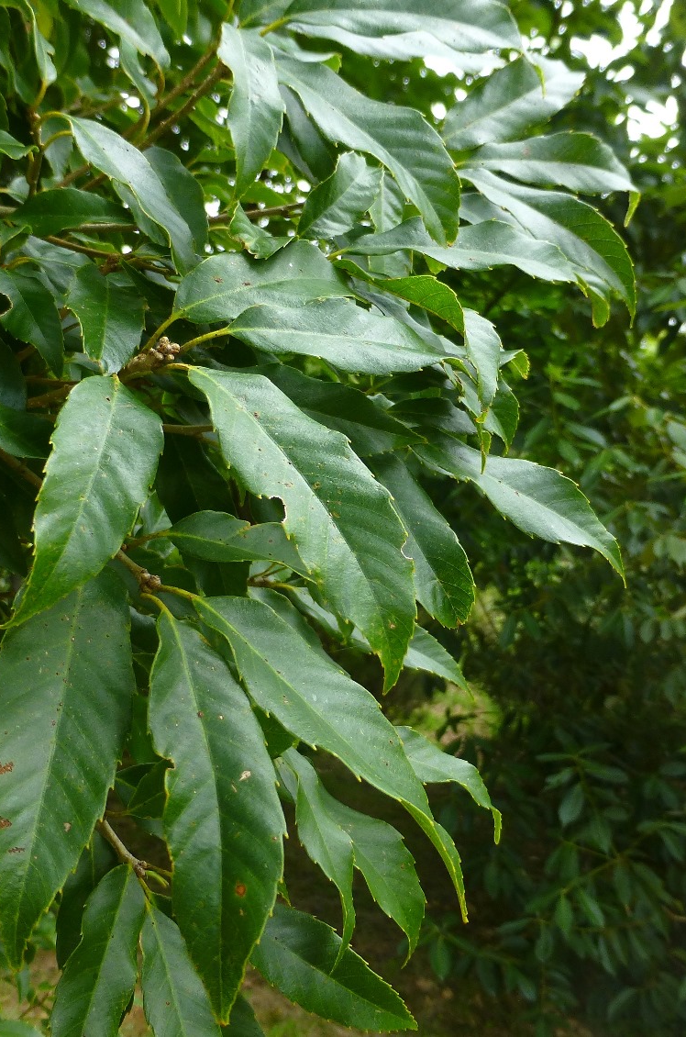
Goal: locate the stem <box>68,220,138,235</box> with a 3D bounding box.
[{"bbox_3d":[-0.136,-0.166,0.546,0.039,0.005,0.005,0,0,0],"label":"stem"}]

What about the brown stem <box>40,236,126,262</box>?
[{"bbox_3d":[-0.135,-0.140,0.494,0.058,0.006,0.006,21,8,21],"label":"brown stem"}]

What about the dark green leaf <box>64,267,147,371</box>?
[{"bbox_3d":[-0.113,-0.097,0.455,0.038,0.018,0.079,-5,51,-4],"label":"dark green leaf"}]

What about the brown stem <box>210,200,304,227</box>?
[{"bbox_3d":[-0.049,-0.174,0.546,0.056,0.006,0.006,-13,0,0],"label":"brown stem"}]

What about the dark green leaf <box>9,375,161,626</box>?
[{"bbox_3d":[-0.092,-0.009,0.339,0.041,0.101,0.013,8,-28,10],"label":"dark green leaf"}]

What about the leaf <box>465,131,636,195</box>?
[{"bbox_3d":[0.102,-0.178,0.486,0.093,0.015,0.032,21,36,31],"label":"leaf"}]

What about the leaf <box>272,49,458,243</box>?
[{"bbox_3d":[0.011,-0.180,0.465,0.042,0.120,0.025,-37,-11,-25],"label":"leaf"}]

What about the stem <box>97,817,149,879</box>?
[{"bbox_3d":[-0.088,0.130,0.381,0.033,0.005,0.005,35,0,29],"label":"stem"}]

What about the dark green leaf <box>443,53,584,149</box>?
[{"bbox_3d":[0.098,-0.241,0.550,0.097,0.018,0.038,-29,54,-12],"label":"dark green leaf"}]

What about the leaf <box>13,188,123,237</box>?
[{"bbox_3d":[-0.147,-0.166,0.520,0.060,0.030,0.016,-6,-32,-19],"label":"leaf"}]

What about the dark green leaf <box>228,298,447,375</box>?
[{"bbox_3d":[-0.002,-0.077,0.405,0.093,0.016,0.035,6,49,-6],"label":"dark green leaf"}]

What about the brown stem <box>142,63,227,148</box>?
[{"bbox_3d":[-0.096,-0.249,0.580,0.070,0.006,0.006,-37,0,17],"label":"brown stem"}]

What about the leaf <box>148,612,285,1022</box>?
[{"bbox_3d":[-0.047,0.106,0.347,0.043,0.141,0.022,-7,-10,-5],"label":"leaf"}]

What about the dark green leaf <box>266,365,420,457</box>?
[{"bbox_3d":[-0.005,-0.050,0.420,0.092,0.013,0.035,24,40,20],"label":"dark green leaf"}]

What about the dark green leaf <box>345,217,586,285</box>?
[{"bbox_3d":[0.053,-0.121,0.436,0.115,0.015,0.033,13,36,21],"label":"dark green leaf"}]

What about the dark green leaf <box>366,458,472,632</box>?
[{"bbox_3d":[0.026,0.005,0.404,0.033,0.094,0.013,-19,-21,-21],"label":"dark green leaf"}]

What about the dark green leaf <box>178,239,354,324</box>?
[{"bbox_3d":[-0.034,-0.106,0.435,0.086,0.018,0.040,-12,47,-20],"label":"dark green leaf"}]

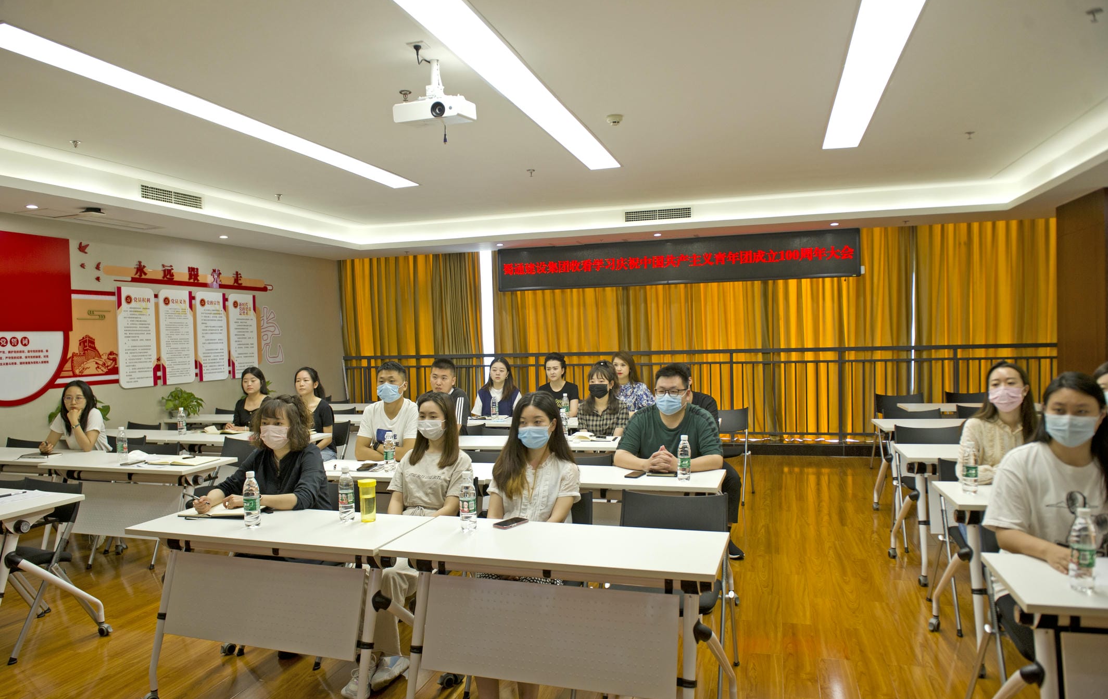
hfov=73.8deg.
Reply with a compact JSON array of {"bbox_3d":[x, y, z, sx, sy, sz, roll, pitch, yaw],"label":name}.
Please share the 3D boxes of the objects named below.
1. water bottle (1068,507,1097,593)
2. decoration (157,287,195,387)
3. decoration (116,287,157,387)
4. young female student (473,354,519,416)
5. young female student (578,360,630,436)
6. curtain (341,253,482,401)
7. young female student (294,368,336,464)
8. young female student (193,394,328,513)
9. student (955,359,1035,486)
[{"bbox_3d":[1.532,0.577,2.142,0.066,0.235,0.066,-1,2,17],"label":"water bottle"},{"bbox_3d":[-3.987,-0.132,7.809,0.030,0.990,0.450,-1,1,17],"label":"decoration"},{"bbox_3d":[-4.045,-0.116,7.193,0.025,0.960,0.450,-1,2,17],"label":"decoration"},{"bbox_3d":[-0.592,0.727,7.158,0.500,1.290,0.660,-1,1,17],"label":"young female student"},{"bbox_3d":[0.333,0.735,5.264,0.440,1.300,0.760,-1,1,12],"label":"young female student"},{"bbox_3d":[-1.969,-0.038,10.290,2.120,2.540,0.160,-1,1,17],"label":"curtain"},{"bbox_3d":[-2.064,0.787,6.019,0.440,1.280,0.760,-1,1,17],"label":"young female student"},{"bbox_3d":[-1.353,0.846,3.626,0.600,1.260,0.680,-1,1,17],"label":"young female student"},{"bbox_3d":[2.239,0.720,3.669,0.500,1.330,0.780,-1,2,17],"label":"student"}]

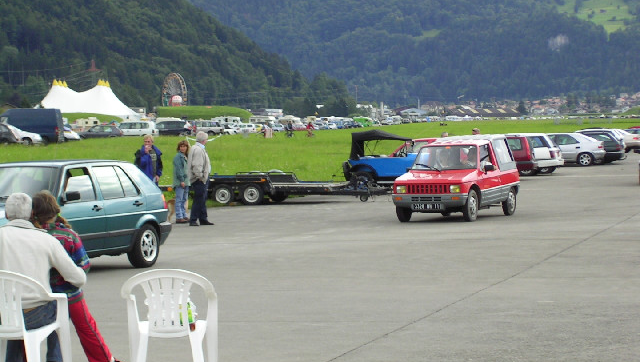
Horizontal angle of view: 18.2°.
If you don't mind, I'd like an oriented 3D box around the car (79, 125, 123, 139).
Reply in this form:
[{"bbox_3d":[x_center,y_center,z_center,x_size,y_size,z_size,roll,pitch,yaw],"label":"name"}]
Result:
[{"bbox_3d":[-21.300,-4.690,193.000,4.250,1.390,1.680,0,2,8],"label":"car"}]

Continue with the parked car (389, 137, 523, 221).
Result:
[{"bbox_3d":[2.630,-0.085,37.900,1.530,1.570,3.500,0,2,21],"label":"parked car"}]

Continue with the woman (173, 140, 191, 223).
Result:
[{"bbox_3d":[-2.560,0.020,37.200,0.340,1.550,0.450,0,2,18],"label":"woman"}]

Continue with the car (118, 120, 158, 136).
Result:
[{"bbox_3d":[-18.700,-5.180,203.000,4.450,1.730,1.800,0,2,15],"label":"car"}]

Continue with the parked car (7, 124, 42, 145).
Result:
[{"bbox_3d":[-20.650,-3.050,133.000,4.050,1.420,1.670,0,2,10],"label":"parked car"}]

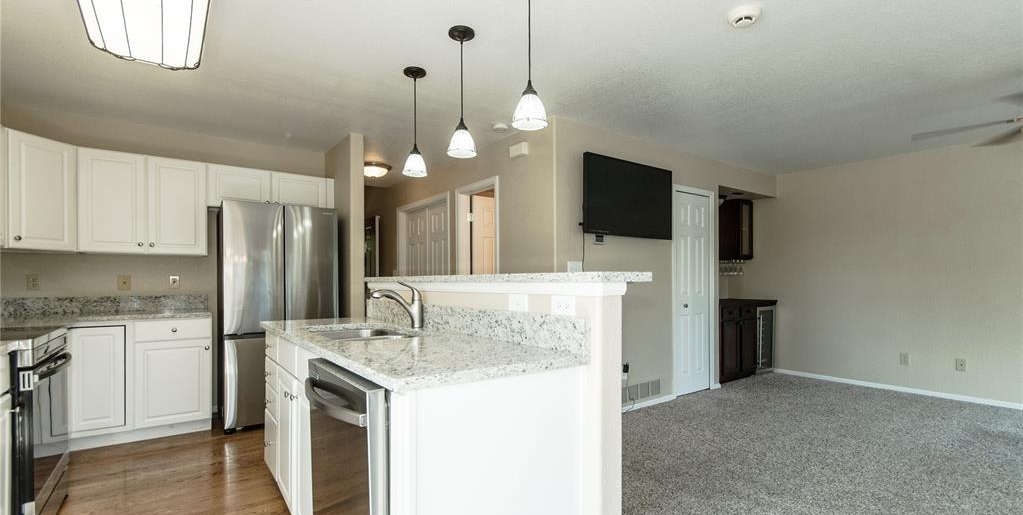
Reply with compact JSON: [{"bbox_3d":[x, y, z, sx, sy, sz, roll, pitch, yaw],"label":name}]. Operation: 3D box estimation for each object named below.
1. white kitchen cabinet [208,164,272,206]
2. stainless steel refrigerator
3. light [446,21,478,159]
[{"bbox_3d":[-2.422,-0.596,3.770,0.474,0.340,0.320,2,-4,-41],"label":"white kitchen cabinet"},{"bbox_3d":[-2.059,0.479,3.769,0.870,1.770,0.720,2,-4,-41],"label":"stainless steel refrigerator"},{"bbox_3d":[-0.255,-0.850,2.179,0.153,0.633,0.153,0,-3,0],"label":"light"}]

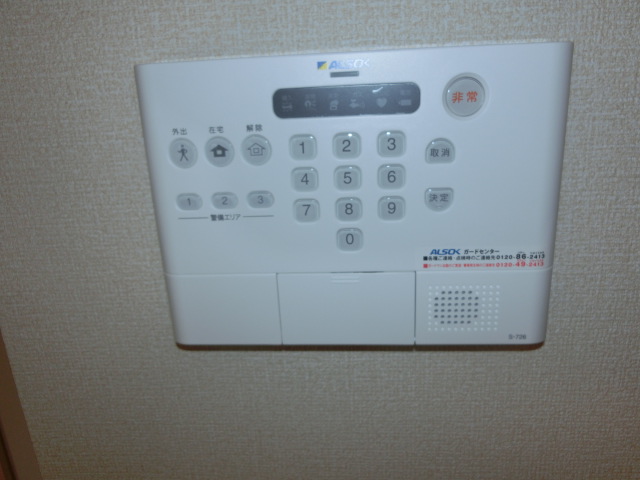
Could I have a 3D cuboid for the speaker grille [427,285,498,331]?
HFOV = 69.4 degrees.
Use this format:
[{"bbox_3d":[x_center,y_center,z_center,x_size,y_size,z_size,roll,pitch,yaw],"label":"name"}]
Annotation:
[{"bbox_3d":[0.075,0.036,0.242,0.036,0.026,0.006,-1,16,5],"label":"speaker grille"}]

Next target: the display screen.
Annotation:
[{"bbox_3d":[0.012,-0.066,0.218,0.070,0.014,0.006,-1,16,5],"label":"display screen"}]

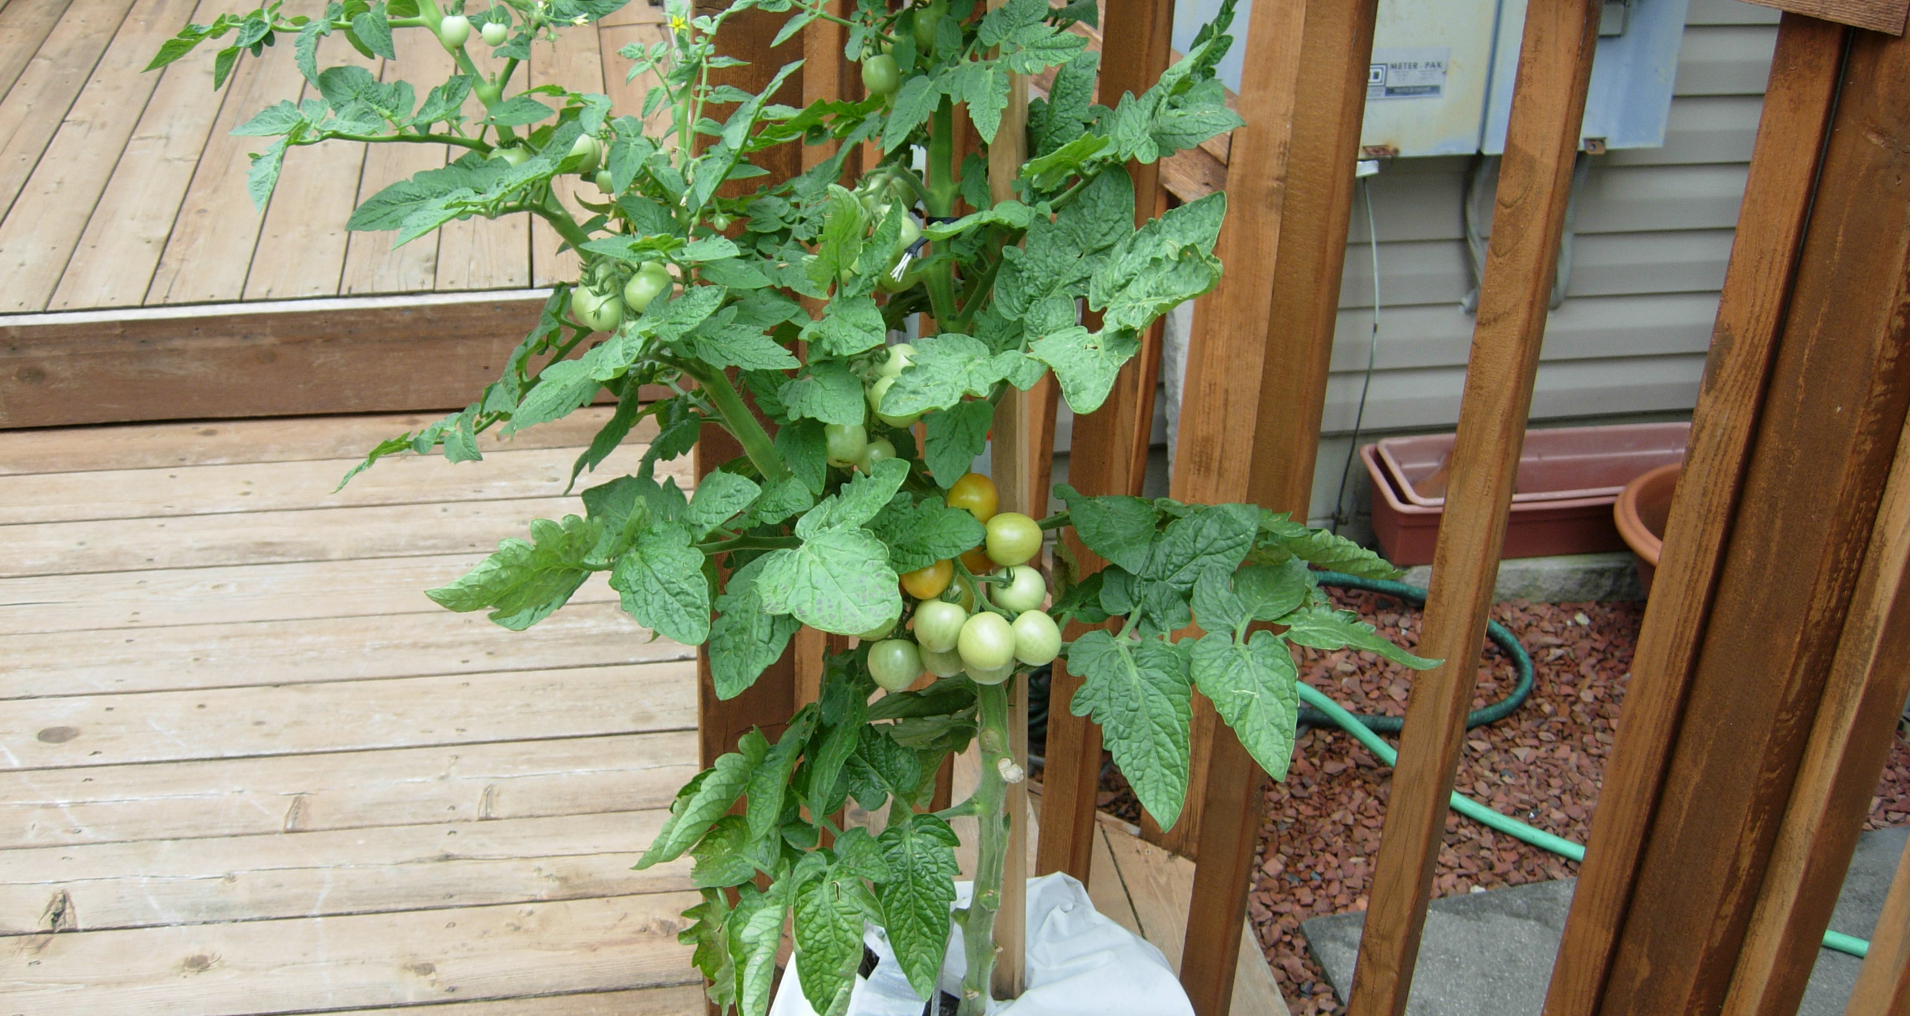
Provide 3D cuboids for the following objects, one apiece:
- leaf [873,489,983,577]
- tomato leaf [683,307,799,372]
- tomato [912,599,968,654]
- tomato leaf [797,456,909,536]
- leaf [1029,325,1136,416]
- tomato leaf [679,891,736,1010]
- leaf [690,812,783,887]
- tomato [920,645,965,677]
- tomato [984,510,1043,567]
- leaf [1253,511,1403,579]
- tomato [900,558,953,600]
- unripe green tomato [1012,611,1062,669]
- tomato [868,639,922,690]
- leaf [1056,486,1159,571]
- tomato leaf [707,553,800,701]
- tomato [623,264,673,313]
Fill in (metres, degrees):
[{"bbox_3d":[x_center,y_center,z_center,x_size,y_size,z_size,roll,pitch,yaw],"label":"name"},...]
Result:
[{"bbox_3d":[-0.019,0.017,1.255,0.077,0.030,0.052,0,72,-3],"label":"leaf"},{"bbox_3d":[-0.117,-0.096,1.130,0.071,0.018,0.051,14,44,7],"label":"tomato leaf"},{"bbox_3d":[-0.009,0.075,1.255,0.034,0.034,0.034,3,29,0],"label":"tomato"},{"bbox_3d":[-0.059,-0.007,1.150,0.073,0.018,0.027,-36,77,-10],"label":"tomato leaf"},{"bbox_3d":[0.073,-0.079,1.140,0.060,0.050,0.018,5,-11,-3],"label":"leaf"},{"bbox_3d":[-0.163,0.297,1.330,0.043,0.081,0.020,-7,1,14],"label":"tomato leaf"},{"bbox_3d":[-0.144,0.227,1.310,0.056,0.043,0.020,9,-6,9],"label":"leaf"},{"bbox_3d":[-0.008,0.093,1.280,0.032,0.032,0.032,3,29,0],"label":"tomato"},{"bbox_3d":[0.034,0.018,1.135,0.032,0.031,0.032,3,29,0],"label":"tomato"},{"bbox_3d":[0.235,0.022,1.250,0.112,0.026,0.058,27,30,-14],"label":"leaf"},{"bbox_3d":[-0.016,0.038,1.150,0.031,0.030,0.031,3,29,0],"label":"tomato"},{"bbox_3d":[0.050,0.079,1.210,0.032,0.034,0.032,3,29,0],"label":"unripe green tomato"},{"bbox_3d":[-0.037,0.097,1.220,0.032,0.033,0.032,3,29,0],"label":"tomato"},{"bbox_3d":[0.097,0.013,1.280,0.067,0.057,0.030,0,-9,0],"label":"leaf"},{"bbox_3d":[-0.119,0.070,1.180,0.050,0.098,0.022,24,6,8],"label":"tomato leaf"},{"bbox_3d":[-0.169,-0.120,1.090,0.028,0.028,0.028,3,29,0],"label":"tomato"}]

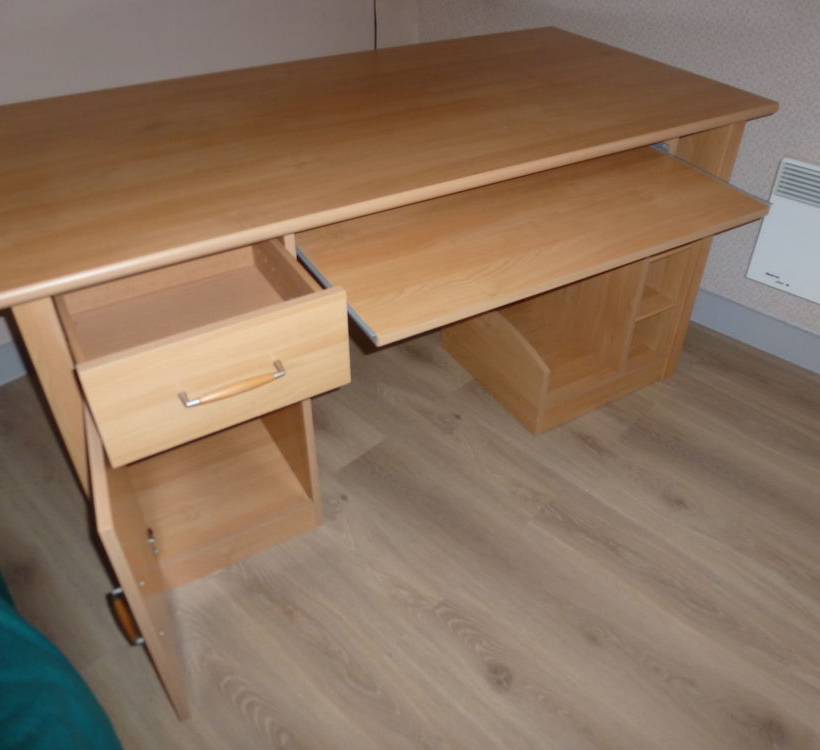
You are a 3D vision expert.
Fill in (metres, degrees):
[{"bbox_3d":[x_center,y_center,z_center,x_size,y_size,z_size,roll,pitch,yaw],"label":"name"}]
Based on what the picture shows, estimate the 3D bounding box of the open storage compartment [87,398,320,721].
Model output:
[{"bbox_3d":[-0.383,0.147,1.292,0.394,0.544,0.688,-20,44,-24],"label":"open storage compartment"}]

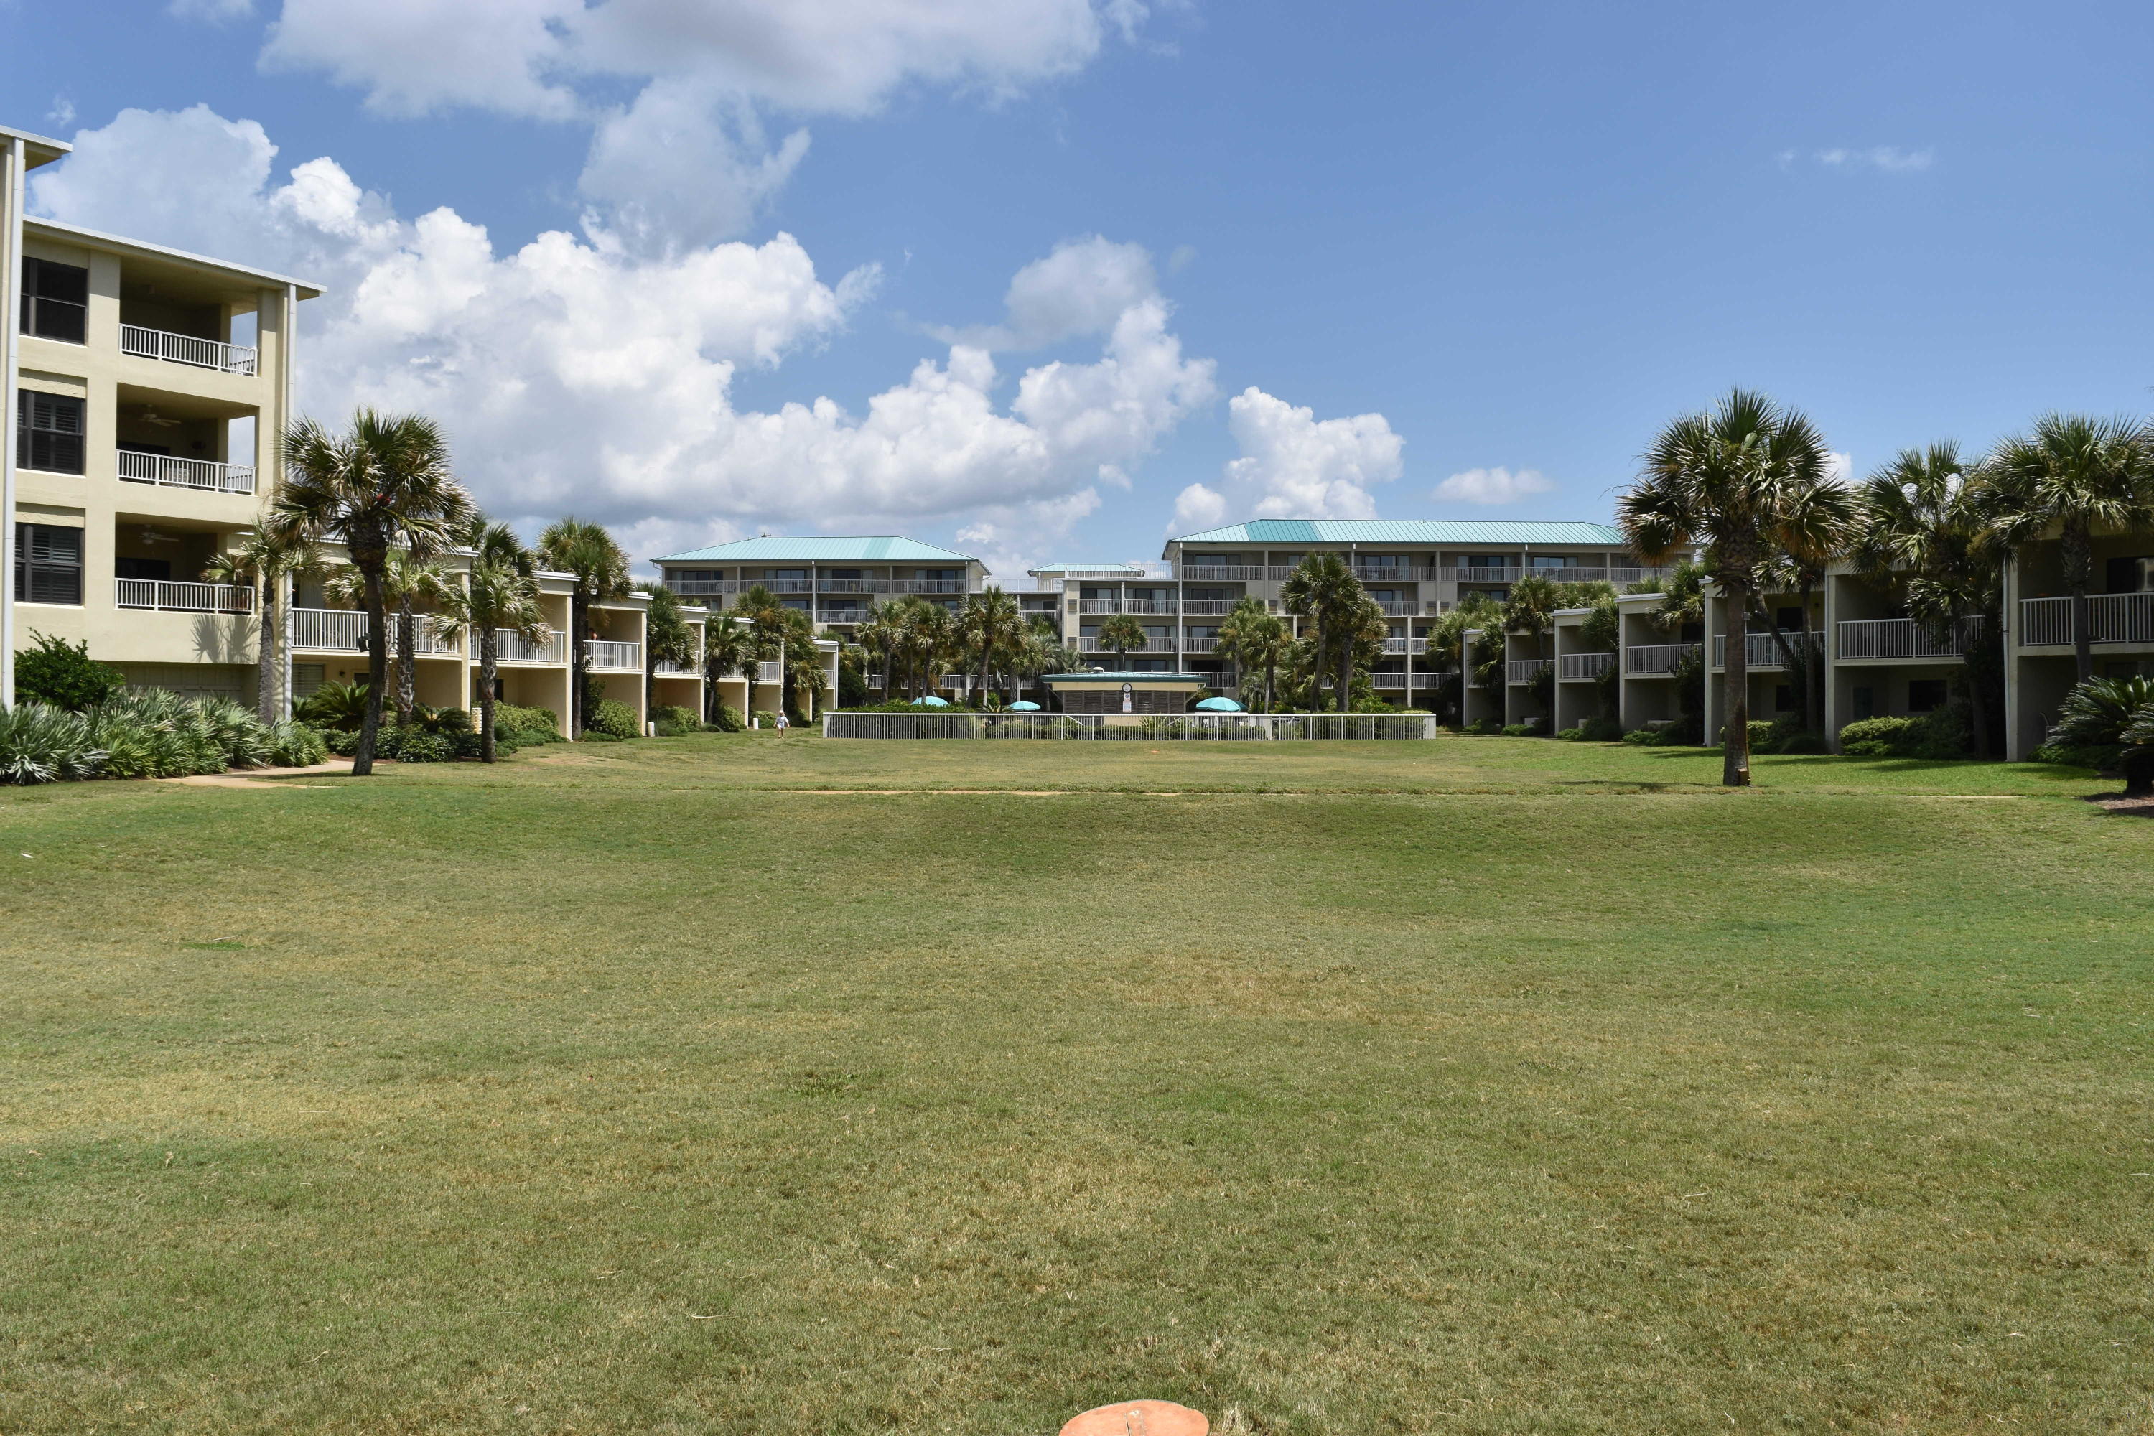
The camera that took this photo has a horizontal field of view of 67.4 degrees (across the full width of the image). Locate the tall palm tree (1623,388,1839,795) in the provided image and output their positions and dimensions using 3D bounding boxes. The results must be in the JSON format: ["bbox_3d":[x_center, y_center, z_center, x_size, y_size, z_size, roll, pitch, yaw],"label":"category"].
[{"bbox_3d":[11.290,-2.260,28.000,3.750,6.920,3.750,0,0,0],"label":"tall palm tree"}]

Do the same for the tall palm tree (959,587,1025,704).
[{"bbox_3d":[-4.470,-3.170,85.000,3.500,7.490,3.500,0,0,0],"label":"tall palm tree"}]

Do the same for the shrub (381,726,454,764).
[{"bbox_3d":[-15.660,0.620,38.300,1.750,0.840,1.500,0,0,0],"label":"shrub"}]

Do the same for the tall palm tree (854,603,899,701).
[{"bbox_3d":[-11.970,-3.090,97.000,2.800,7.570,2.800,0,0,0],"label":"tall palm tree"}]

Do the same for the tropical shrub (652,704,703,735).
[{"bbox_3d":[-16.860,0.070,68.000,2.200,1.270,2.200,0,0,0],"label":"tropical shrub"}]

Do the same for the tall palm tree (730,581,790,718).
[{"bbox_3d":[-16.450,-3.260,84.000,3.050,7.490,3.050,0,0,0],"label":"tall palm tree"}]

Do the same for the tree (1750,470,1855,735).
[{"bbox_3d":[20.650,-3.080,46.000,3.100,7.930,3.100,0,0,0],"label":"tree"}]

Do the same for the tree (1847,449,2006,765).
[{"bbox_3d":[20.680,-2.870,39.300,3.700,7.620,3.700,0,0,0],"label":"tree"}]

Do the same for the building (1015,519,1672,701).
[{"bbox_3d":[21.500,-7.300,131.500,52.000,16.200,16.500,0,0,1],"label":"building"}]

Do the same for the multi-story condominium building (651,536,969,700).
[{"bbox_3d":[-22.600,-7.650,147.600,28.300,16.500,15.500,0,0,1],"label":"multi-story condominium building"}]

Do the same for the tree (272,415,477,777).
[{"bbox_3d":[-12.960,-2.310,29.700,3.700,6.720,3.700,0,0,0],"label":"tree"}]

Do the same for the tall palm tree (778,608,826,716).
[{"bbox_3d":[-15.620,-2.920,92.000,2.850,6.620,2.850,0,0,0],"label":"tall palm tree"}]

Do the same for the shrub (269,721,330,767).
[{"bbox_3d":[-16.670,0.550,34.600,1.350,0.950,1.300,0,0,0],"label":"shrub"}]

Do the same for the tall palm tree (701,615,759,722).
[{"bbox_3d":[-15.920,-2.120,74.000,2.650,5.310,2.650,0,0,0],"label":"tall palm tree"}]

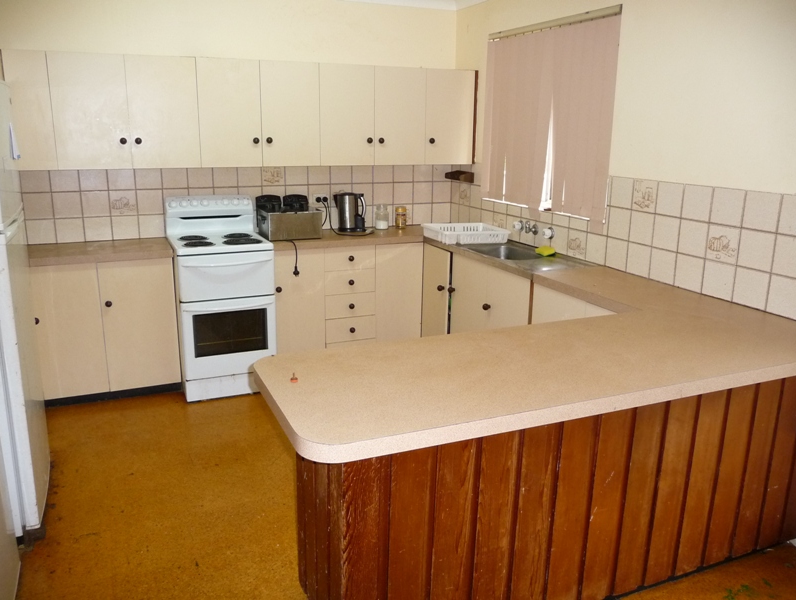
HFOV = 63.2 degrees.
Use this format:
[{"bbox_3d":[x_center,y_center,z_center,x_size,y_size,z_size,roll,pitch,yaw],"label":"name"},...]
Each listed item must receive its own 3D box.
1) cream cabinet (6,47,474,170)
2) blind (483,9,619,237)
[{"bbox_3d":[-0.816,-1.133,3.943,2.740,0.606,0.326,-6,16,-23],"label":"cream cabinet"},{"bbox_3d":[0.801,-1.000,3.654,0.090,1.055,1.180,-6,16,-23],"label":"blind"}]

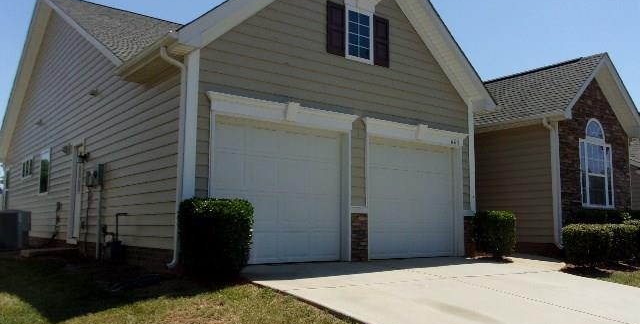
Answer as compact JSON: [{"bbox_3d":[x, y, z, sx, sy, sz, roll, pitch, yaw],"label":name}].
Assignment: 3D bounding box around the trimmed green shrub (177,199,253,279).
[{"bbox_3d":[-1.295,0.946,6.568,0.768,0.980,0.778,5,-8,-35],"label":"trimmed green shrub"}]

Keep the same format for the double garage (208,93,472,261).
[{"bbox_3d":[0.610,0.446,8.758,5.424,2.424,0.333,5,-8,-35],"label":"double garage"}]

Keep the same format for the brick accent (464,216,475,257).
[{"bbox_3d":[2.944,1.460,10.249,0.359,0.788,0.162,5,-8,-35],"label":"brick accent"}]

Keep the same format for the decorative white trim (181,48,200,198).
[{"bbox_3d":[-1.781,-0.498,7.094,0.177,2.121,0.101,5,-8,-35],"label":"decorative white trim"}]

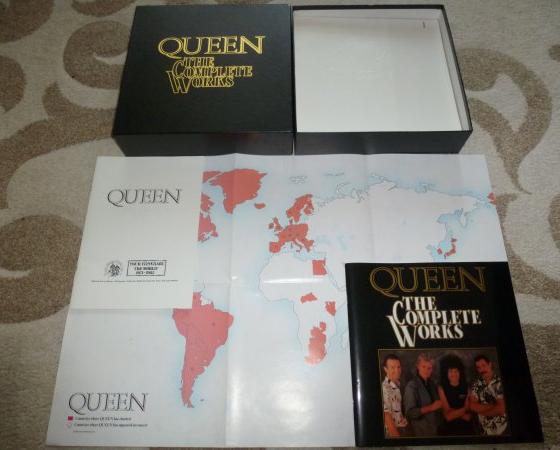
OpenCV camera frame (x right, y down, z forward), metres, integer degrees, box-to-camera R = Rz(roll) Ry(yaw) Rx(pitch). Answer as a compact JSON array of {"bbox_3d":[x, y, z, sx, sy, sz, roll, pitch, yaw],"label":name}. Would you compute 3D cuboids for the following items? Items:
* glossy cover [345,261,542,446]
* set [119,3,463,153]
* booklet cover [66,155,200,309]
[{"bbox_3d":[0.254,0.194,0.670,0.279,0.008,0.281,0,67,0],"label":"glossy cover"},{"bbox_3d":[0.022,-0.301,0.846,0.650,0.072,0.326,-1,67,0],"label":"set"},{"bbox_3d":[-0.251,0.003,0.754,0.207,0.006,0.297,0,67,0],"label":"booklet cover"}]

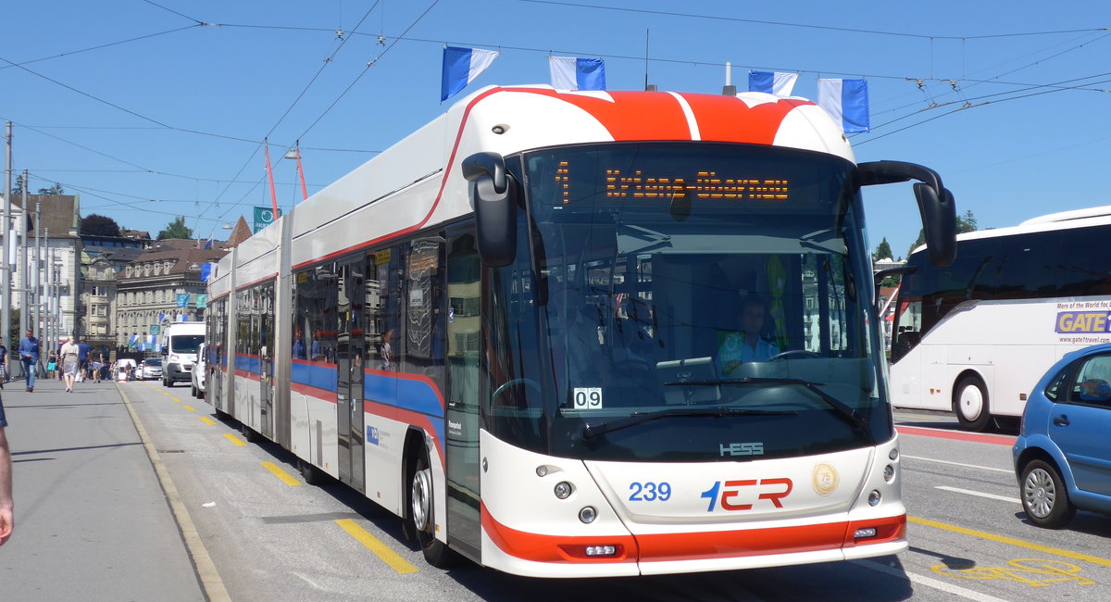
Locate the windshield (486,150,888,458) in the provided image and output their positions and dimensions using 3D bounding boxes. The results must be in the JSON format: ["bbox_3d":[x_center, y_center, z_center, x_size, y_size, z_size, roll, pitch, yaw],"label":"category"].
[{"bbox_3d":[0.861,-0.011,8.936,2.500,1.900,0.700,-1,-1,-17],"label":"windshield"}]

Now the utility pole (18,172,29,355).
[{"bbox_3d":[-24.486,-1.258,68.000,0.310,9.600,0.310,1,-2,-17],"label":"utility pole"}]

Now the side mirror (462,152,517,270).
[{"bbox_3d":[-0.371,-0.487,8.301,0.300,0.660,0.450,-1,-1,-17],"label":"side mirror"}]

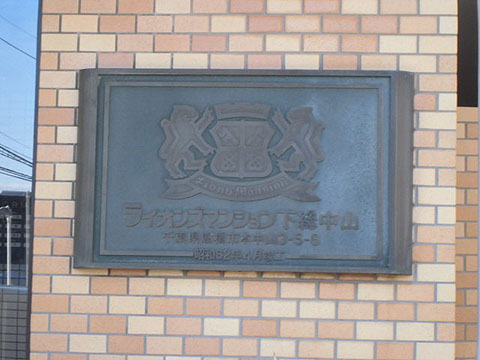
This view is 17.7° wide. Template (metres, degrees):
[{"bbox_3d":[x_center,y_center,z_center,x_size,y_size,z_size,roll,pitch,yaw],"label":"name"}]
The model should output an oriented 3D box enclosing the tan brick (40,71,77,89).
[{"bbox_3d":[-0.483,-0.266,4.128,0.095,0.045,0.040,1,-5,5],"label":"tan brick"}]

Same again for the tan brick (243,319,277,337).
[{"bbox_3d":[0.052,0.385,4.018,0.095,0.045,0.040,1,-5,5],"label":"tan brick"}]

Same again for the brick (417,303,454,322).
[{"bbox_3d":[0.502,0.340,3.972,0.095,0.046,0.030,1,-6,5],"label":"brick"}]

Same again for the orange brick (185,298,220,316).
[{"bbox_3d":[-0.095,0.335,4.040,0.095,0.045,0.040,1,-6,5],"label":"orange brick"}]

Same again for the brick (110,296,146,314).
[{"bbox_3d":[-0.293,0.330,4.039,0.095,0.046,0.030,1,-6,5],"label":"brick"}]

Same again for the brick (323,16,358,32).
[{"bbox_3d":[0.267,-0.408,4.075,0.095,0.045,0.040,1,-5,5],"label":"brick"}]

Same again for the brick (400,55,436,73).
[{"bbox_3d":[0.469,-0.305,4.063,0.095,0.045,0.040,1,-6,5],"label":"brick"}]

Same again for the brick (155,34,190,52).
[{"bbox_3d":[-0.179,-0.361,4.114,0.094,0.046,0.040,1,-6,5],"label":"brick"}]

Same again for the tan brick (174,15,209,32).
[{"bbox_3d":[-0.129,-0.414,4.116,0.094,0.046,0.040,1,-6,5],"label":"tan brick"}]

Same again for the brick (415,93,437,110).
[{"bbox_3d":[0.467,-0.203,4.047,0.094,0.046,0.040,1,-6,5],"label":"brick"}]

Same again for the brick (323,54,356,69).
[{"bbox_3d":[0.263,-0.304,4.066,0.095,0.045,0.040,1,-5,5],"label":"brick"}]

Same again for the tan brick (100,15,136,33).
[{"bbox_3d":[-0.324,-0.416,4.132,0.094,0.046,0.040,1,-6,5],"label":"tan brick"}]

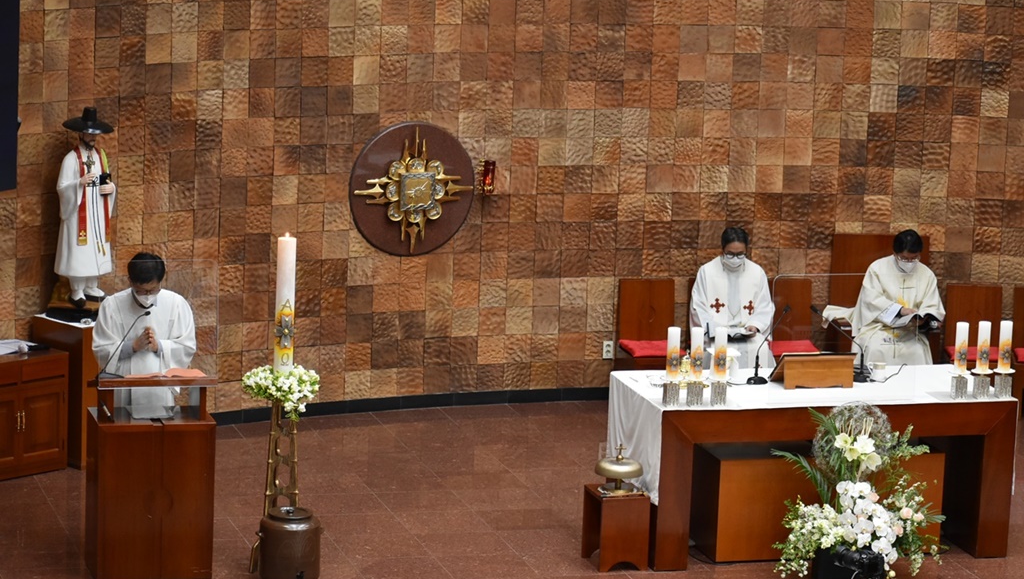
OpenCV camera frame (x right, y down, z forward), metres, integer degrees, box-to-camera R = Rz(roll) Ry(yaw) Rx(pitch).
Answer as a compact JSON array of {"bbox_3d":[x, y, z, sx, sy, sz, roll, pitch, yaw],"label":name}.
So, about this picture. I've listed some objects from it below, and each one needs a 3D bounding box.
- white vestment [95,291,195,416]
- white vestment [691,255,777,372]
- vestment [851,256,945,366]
[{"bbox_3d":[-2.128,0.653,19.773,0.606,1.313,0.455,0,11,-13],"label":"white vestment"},{"bbox_3d":[1.520,0.291,23.466,0.580,1.040,0.620,0,11,-13],"label":"white vestment"},{"bbox_3d":[2.680,0.283,23.820,0.647,1.034,0.687,1,11,-6],"label":"vestment"}]

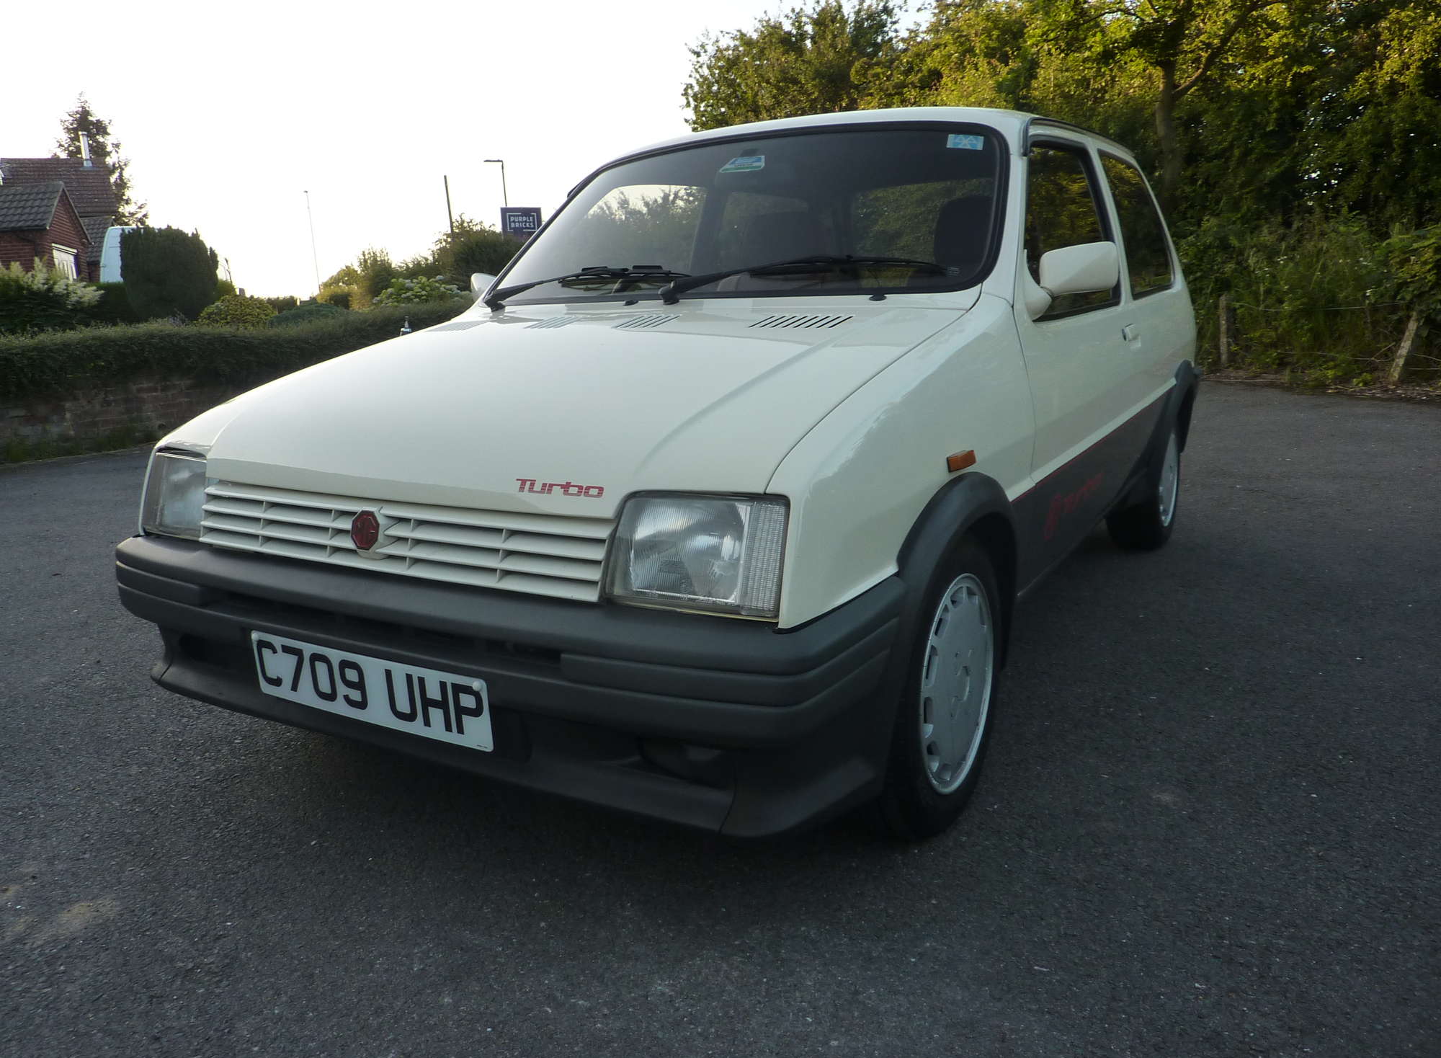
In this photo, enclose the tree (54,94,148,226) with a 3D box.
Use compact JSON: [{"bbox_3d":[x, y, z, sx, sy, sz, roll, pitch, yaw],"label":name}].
[{"bbox_3d":[-21.478,-10.725,36.000,3.300,8.000,3.300,-9,14,-28],"label":"tree"}]

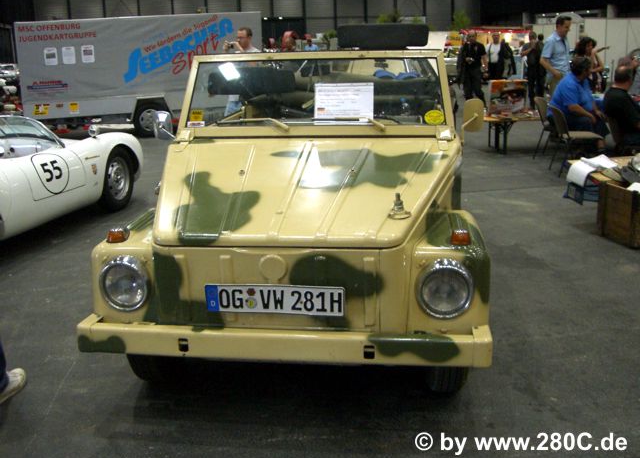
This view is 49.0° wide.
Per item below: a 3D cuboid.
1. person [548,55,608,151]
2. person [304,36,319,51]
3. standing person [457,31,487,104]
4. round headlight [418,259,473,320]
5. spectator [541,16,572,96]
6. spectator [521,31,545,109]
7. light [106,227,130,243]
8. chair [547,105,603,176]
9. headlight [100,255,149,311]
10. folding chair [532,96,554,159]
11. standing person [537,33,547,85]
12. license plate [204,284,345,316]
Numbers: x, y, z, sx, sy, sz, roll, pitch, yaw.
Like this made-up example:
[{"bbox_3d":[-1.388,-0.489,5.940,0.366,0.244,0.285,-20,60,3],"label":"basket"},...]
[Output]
[{"bbox_3d":[3.498,-1.675,9.508,0.850,1.290,0.600,4,15,20],"label":"person"},{"bbox_3d":[-0.214,-4.373,19.524,0.500,1.790,0.330,-2,14,0],"label":"person"},{"bbox_3d":[3.498,-3.658,16.228,0.640,1.750,0.440,4,16,20],"label":"standing person"},{"bbox_3d":[0.460,0.222,2.585,0.200,0.200,0.085,1,15,8],"label":"round headlight"},{"bbox_3d":[3.149,-1.877,9.352,0.500,1.840,0.360,-13,19,-38],"label":"spectator"},{"bbox_3d":[4.981,-3.717,16.429,0.550,1.740,0.400,8,17,32],"label":"spectator"},{"bbox_3d":[-0.818,0.028,2.850,0.072,0.053,0.085,1,15,8],"label":"light"},{"bbox_3d":[2.998,-1.059,8.285,0.540,0.810,0.480,0,15,4],"label":"chair"},{"bbox_3d":[-0.770,0.214,2.764,0.200,0.205,0.090,0,14,7],"label":"headlight"},{"bbox_3d":[3.158,-1.332,9.177,0.550,0.810,0.500,6,16,27],"label":"folding chair"},{"bbox_3d":[6.097,-4.483,19.338,0.500,1.720,0.350,3,15,17],"label":"standing person"},{"bbox_3d":[-0.168,0.265,2.599,0.520,0.110,0.012,1,15,8],"label":"license plate"}]

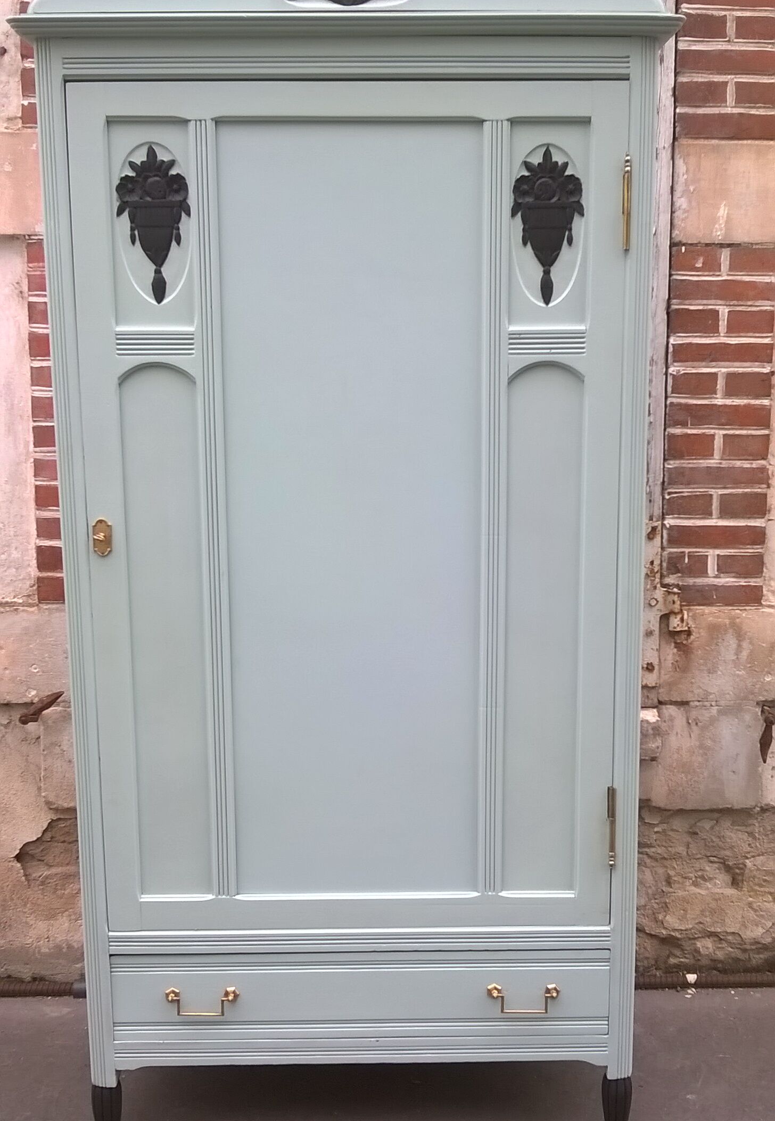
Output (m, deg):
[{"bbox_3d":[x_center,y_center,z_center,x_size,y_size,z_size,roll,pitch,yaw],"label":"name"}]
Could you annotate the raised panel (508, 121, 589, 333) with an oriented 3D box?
[{"bbox_3d":[0.268,-0.552,2.001,0.131,0.339,0.020,-1,10,0],"label":"raised panel"}]

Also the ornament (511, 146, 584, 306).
[{"bbox_3d":[0.265,-0.552,1.998,0.120,0.256,0.020,-1,10,0],"label":"ornament"}]

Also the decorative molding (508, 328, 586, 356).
[{"bbox_3d":[0.269,-0.366,2.027,0.130,0.044,0.015,-1,10,0],"label":"decorative molding"}]

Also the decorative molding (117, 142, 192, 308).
[{"bbox_3d":[-0.386,-0.554,2.000,0.123,0.255,0.020,-1,10,0],"label":"decorative molding"}]

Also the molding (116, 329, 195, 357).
[{"bbox_3d":[-0.389,-0.366,2.029,0.133,0.044,0.015,-1,10,0],"label":"molding"}]

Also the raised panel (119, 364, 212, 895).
[{"bbox_3d":[-0.387,0.139,2.120,0.133,0.957,0.020,-1,10,0],"label":"raised panel"}]

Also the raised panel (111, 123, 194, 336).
[{"bbox_3d":[-0.391,-0.552,2.003,0.133,0.338,0.020,-1,10,0],"label":"raised panel"}]

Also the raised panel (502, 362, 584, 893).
[{"bbox_3d":[0.274,0.136,2.117,0.131,0.955,0.020,-1,10,0],"label":"raised panel"}]

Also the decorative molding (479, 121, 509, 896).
[{"bbox_3d":[0.181,-0.056,2.082,0.041,1.338,0.020,-1,10,0],"label":"decorative molding"}]

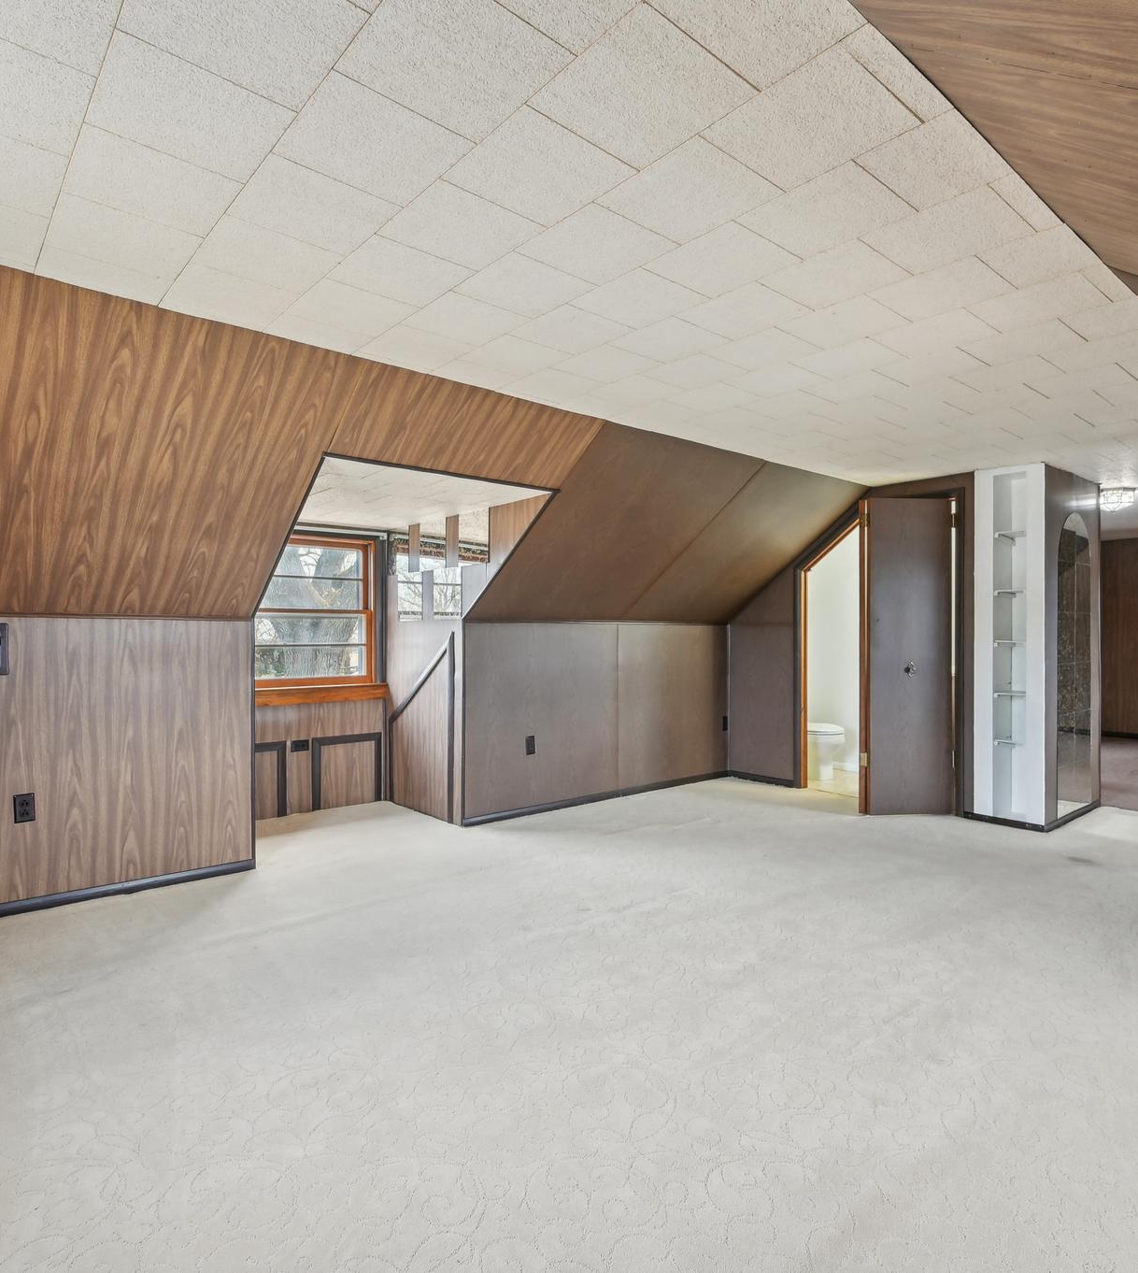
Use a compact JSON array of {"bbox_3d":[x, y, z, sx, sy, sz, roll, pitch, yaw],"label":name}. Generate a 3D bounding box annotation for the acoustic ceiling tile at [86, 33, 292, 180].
[{"bbox_3d":[-0.729,-1.008,1.435,0.306,0.018,0.304,0,0,-41],"label":"acoustic ceiling tile"}]

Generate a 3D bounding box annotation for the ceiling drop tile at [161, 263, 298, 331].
[{"bbox_3d":[-1.016,-1.019,2.227,0.305,0.018,0.341,0,1,-41],"label":"ceiling drop tile"}]

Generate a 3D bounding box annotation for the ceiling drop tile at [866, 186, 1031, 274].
[{"bbox_3d":[0.939,-1.005,1.848,0.306,0.018,0.304,0,0,-41],"label":"ceiling drop tile"}]

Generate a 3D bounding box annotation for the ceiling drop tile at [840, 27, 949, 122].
[{"bbox_3d":[0.589,-1.003,1.319,0.306,0.018,0.060,0,0,-41],"label":"ceiling drop tile"}]

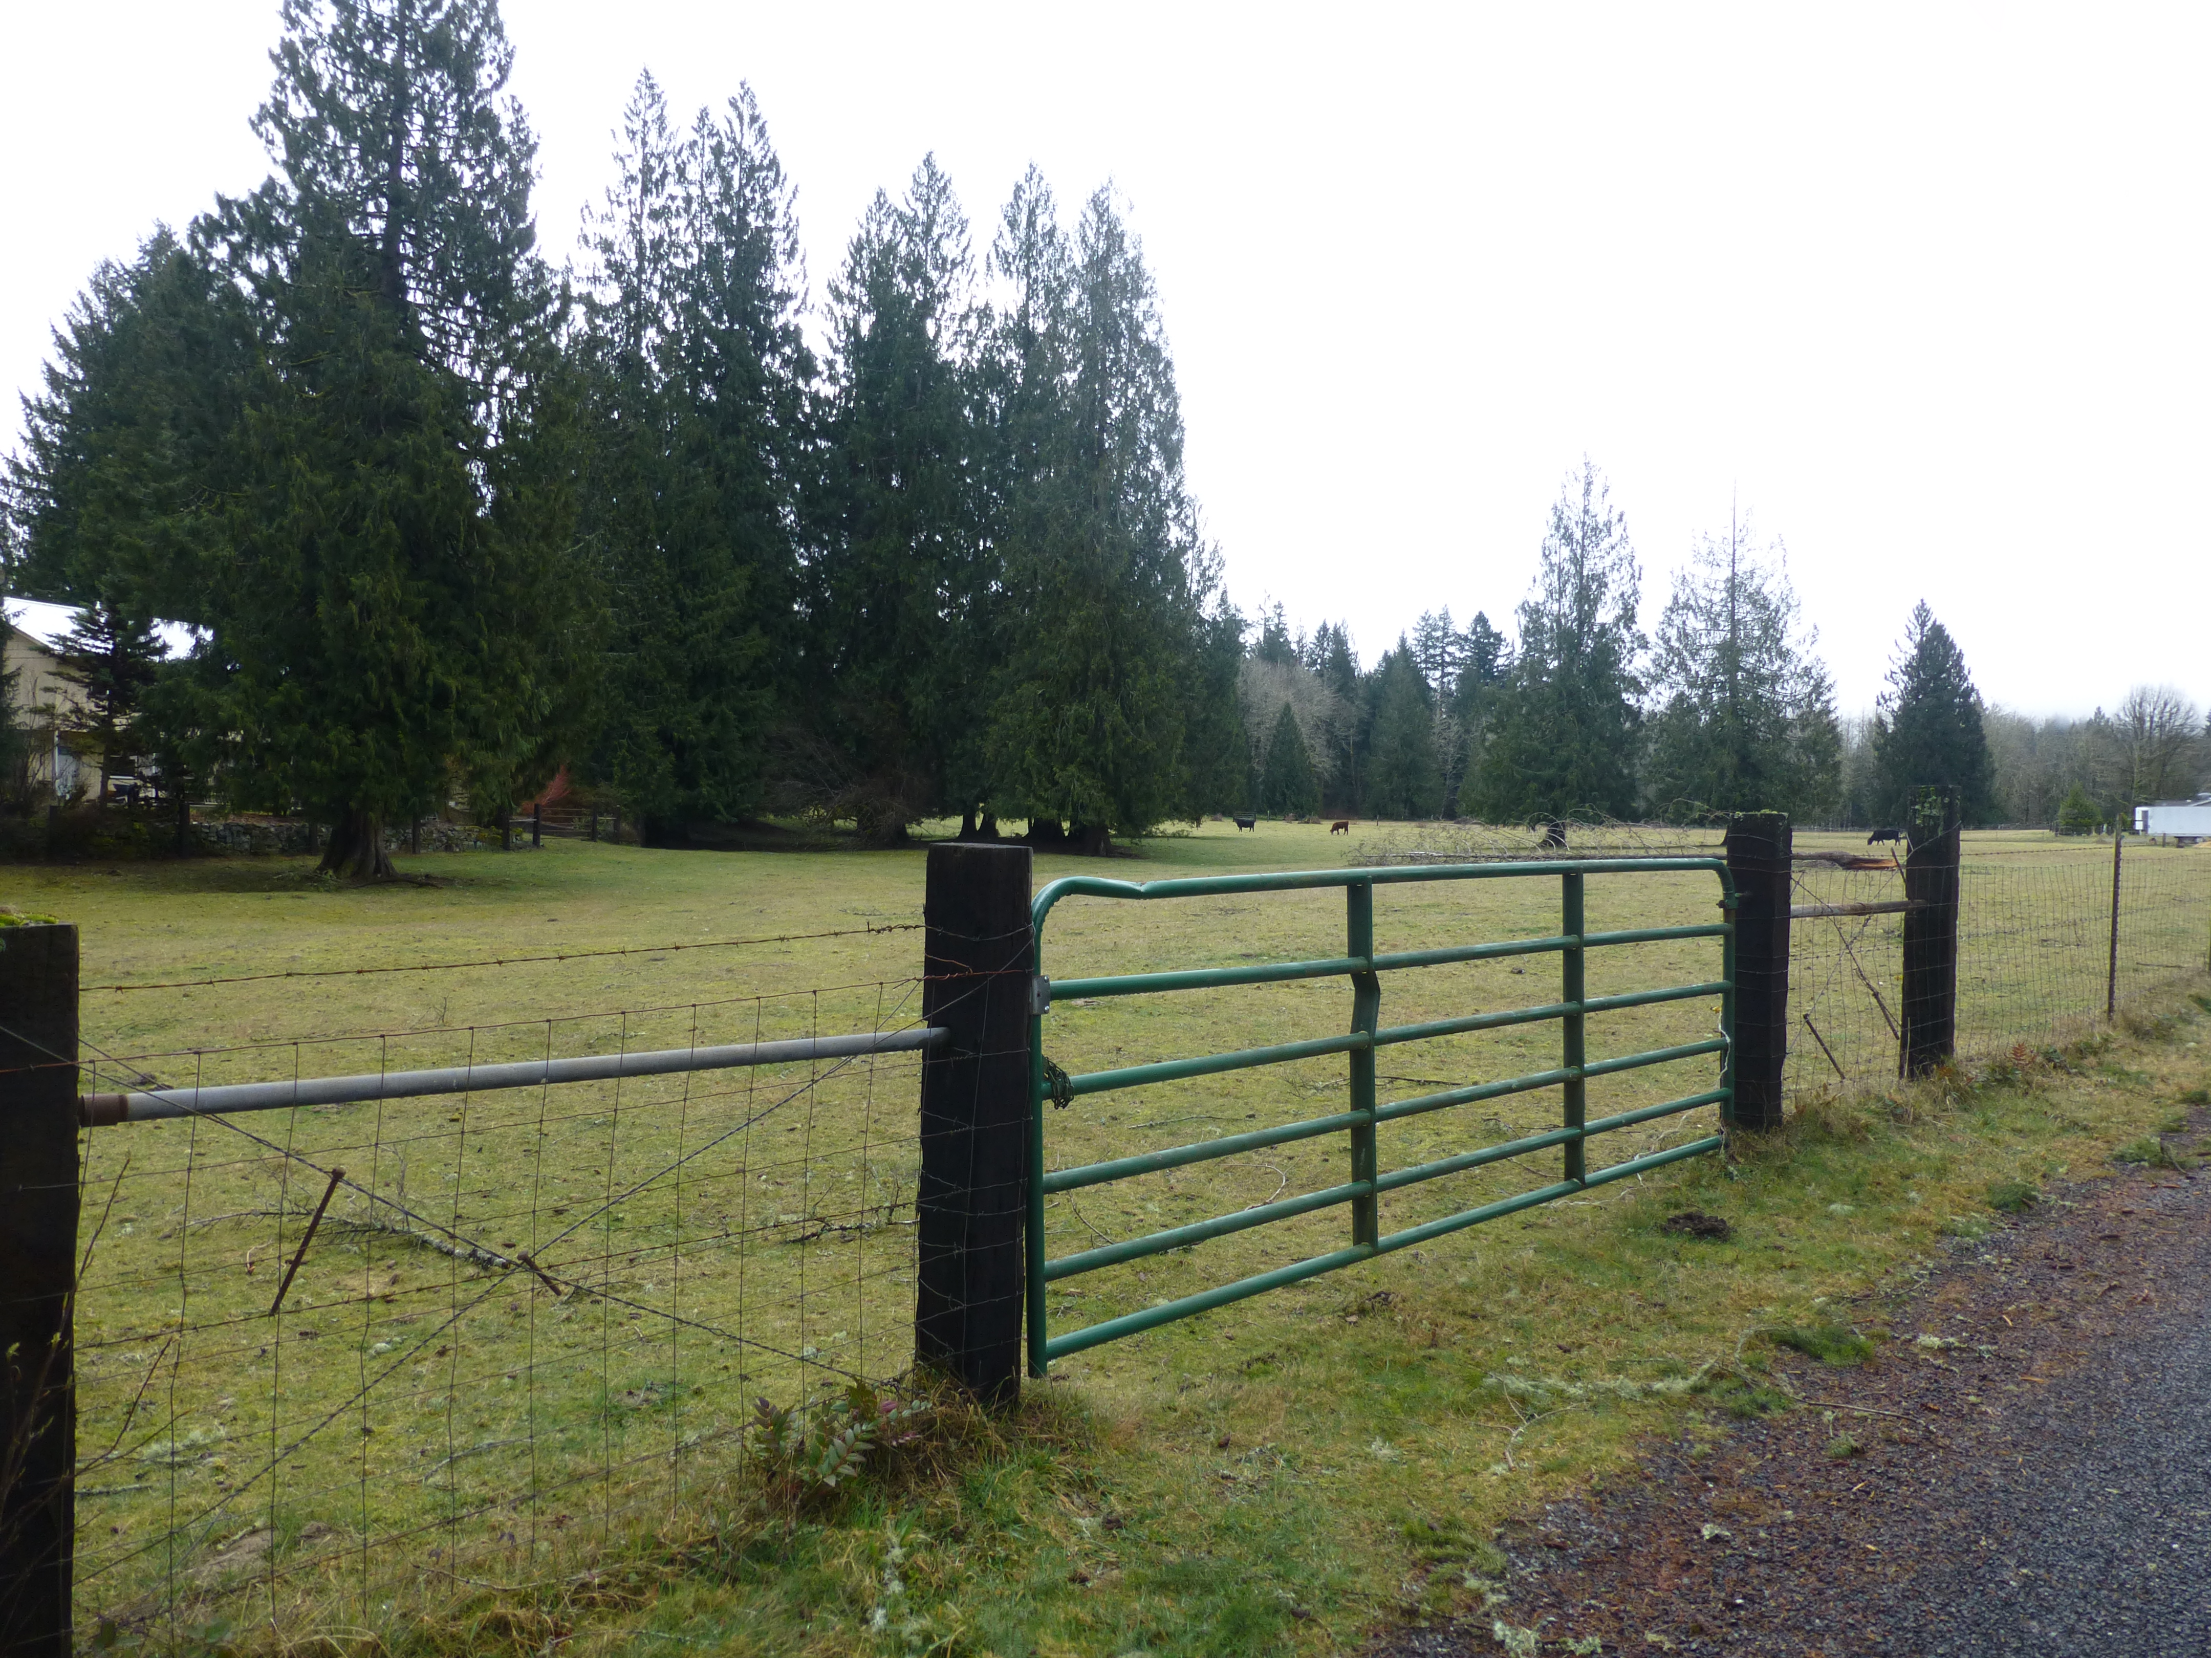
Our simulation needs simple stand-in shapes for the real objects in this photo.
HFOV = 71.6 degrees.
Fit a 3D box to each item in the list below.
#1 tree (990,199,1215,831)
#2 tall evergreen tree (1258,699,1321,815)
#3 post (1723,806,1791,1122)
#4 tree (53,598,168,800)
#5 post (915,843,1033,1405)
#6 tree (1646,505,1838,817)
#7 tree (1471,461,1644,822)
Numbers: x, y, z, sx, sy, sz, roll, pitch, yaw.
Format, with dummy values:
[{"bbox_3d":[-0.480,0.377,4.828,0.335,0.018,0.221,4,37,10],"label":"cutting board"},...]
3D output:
[{"bbox_3d":[-0.144,-10.372,51.000,7.356,22.411,6.988,1,1,0],"label":"tree"},{"bbox_3d":[20.304,-7.758,170.000,6.896,13.409,6.551,1,1,0],"label":"tall evergreen tree"},{"bbox_3d":[2.969,0.645,6.980,0.180,1.430,0.230,0,1,-44],"label":"post"},{"bbox_3d":[-31.829,-4.058,49.000,3.644,6.625,3.462,1,1,0],"label":"tree"},{"bbox_3d":[-0.335,0.737,3.940,0.180,1.390,0.230,0,1,-44],"label":"post"},{"bbox_3d":[38.818,-9.638,94.000,11.863,20.865,11.269,1,1,0],"label":"tree"},{"bbox_3d":[24.940,-9.749,84.000,9.465,21.107,8.992,1,1,0],"label":"tree"}]

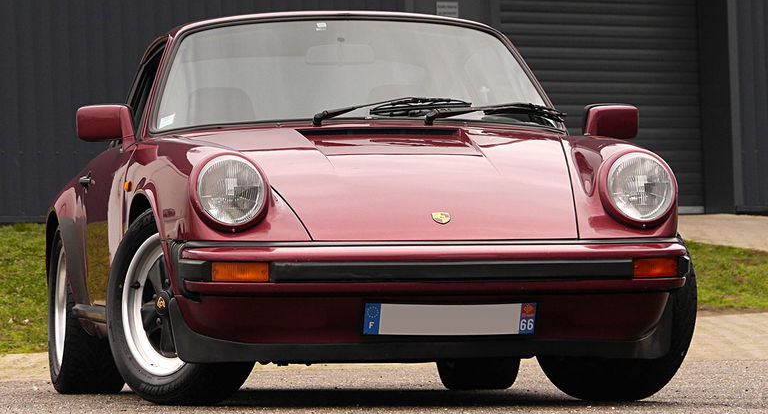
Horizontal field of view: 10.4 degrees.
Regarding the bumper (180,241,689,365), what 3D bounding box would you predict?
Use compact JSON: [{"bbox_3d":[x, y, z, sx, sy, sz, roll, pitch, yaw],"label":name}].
[{"bbox_3d":[0.167,0.275,12.419,1.580,0.365,0.530,0,-2,-10],"label":"bumper"}]

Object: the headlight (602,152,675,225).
[{"bbox_3d":[0.754,-0.053,12.607,0.208,0.212,0.120,0,-2,-10],"label":"headlight"}]

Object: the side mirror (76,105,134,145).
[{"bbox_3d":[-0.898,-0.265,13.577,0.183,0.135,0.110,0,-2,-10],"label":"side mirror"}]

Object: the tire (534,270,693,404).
[{"bbox_3d":[0.709,0.295,13.221,0.207,0.630,0.630,1,-2,-37],"label":"tire"}]

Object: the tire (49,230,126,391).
[{"bbox_3d":[-1.063,0.360,15.169,0.235,0.630,0.630,0,-2,-10],"label":"tire"}]

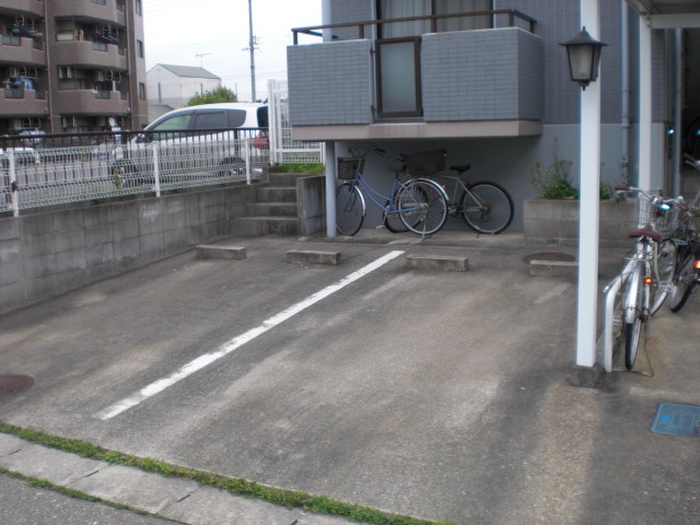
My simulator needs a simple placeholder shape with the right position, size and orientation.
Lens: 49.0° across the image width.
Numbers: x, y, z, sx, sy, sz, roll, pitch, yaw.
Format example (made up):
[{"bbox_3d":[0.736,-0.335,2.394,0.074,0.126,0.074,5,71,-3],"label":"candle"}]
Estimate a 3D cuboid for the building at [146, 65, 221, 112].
[{"bbox_3d":[-16.708,-15.616,76.463,5.400,7.777,6.400,4,11,28],"label":"building"}]

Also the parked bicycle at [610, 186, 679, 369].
[{"bbox_3d":[2.022,0.068,5.203,0.560,1.040,1.770,4,11,27],"label":"parked bicycle"}]

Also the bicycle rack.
[{"bbox_3d":[1.770,0.326,5.066,0.060,0.600,0.750,4,11,28],"label":"bicycle rack"}]

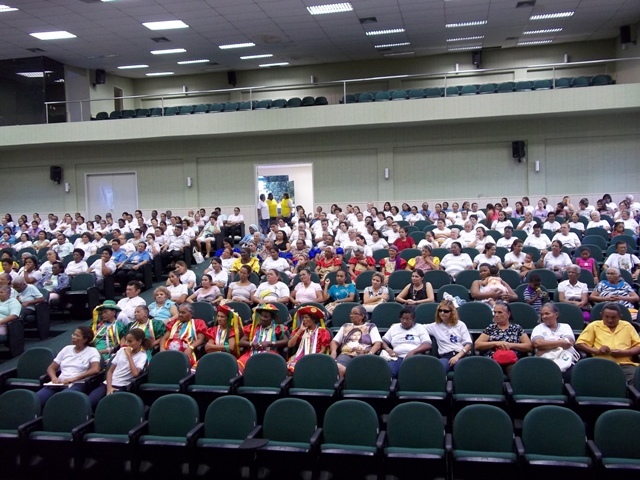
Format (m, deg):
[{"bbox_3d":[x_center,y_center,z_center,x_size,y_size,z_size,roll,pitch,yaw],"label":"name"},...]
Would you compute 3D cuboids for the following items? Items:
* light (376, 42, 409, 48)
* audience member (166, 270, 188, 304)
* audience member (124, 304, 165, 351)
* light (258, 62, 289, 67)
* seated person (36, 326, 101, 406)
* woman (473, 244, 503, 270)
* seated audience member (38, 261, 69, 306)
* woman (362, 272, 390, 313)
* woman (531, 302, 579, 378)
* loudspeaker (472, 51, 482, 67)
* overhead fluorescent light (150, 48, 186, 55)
[{"bbox_3d":[2.516,-6.797,20.674,1.220,0.100,0.600,-1,2,11],"label":"light"},{"bbox_3d":[-2.338,1.087,9.187,0.460,1.165,0.750,-1,3,12],"label":"audience member"},{"bbox_3d":[-2.288,1.449,7.311,0.560,1.204,0.800,-1,3,11],"label":"audience member"},{"bbox_3d":[-1.792,-6.918,23.238,1.220,0.100,0.620,-1,9,12],"label":"light"},{"bbox_3d":[-2.758,1.605,6.394,0.580,1.234,0.850,-1,3,16],"label":"seated person"},{"bbox_3d":[2.949,0.670,10.292,0.520,1.205,0.780,-1,3,11],"label":"woman"},{"bbox_3d":[-4.774,0.998,10.566,0.500,1.180,0.750,-2,3,-8],"label":"seated audience member"},{"bbox_3d":[0.819,1.049,8.505,0.460,1.110,0.720,-1,3,12],"label":"woman"},{"bbox_3d":[2.441,1.298,6.060,0.520,1.239,0.780,-1,3,12],"label":"woman"},{"bbox_3d":[5.985,-6.902,22.475,0.360,0.580,0.340,0,9,27],"label":"loudspeaker"},{"bbox_3d":[-5.006,-6.232,19.600,1.220,0.080,0.420,-1,3,11],"label":"overhead fluorescent light"}]

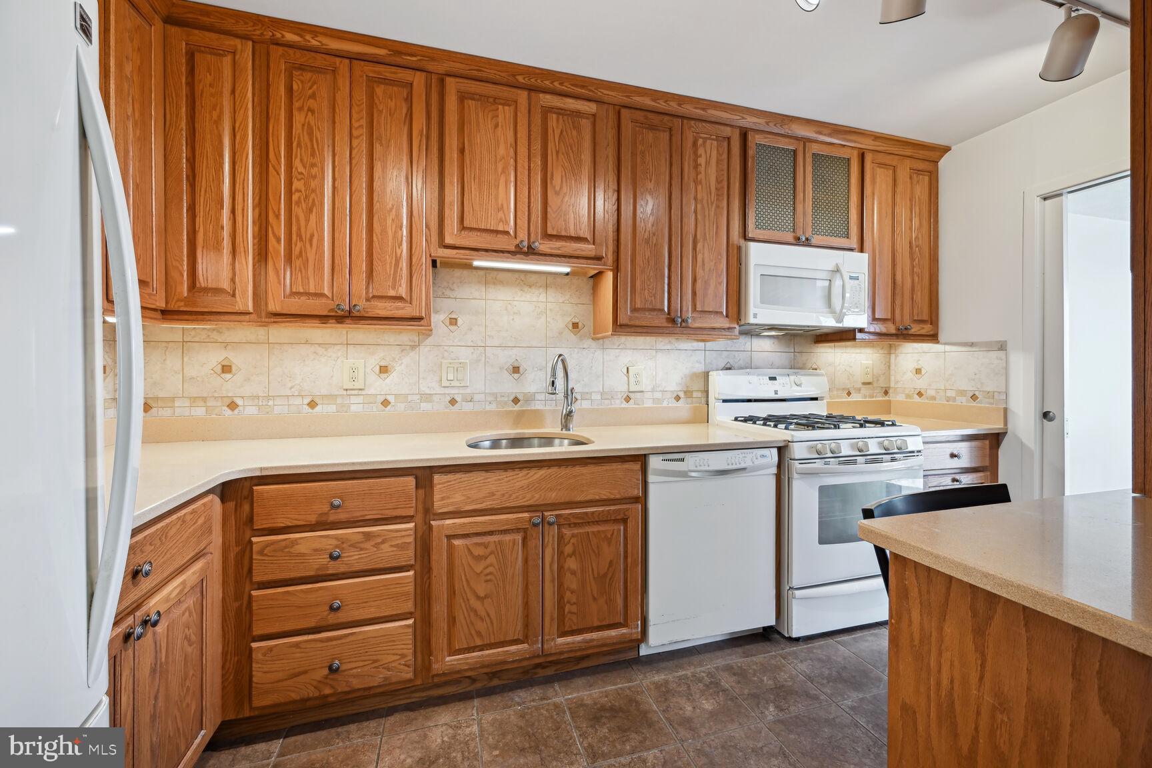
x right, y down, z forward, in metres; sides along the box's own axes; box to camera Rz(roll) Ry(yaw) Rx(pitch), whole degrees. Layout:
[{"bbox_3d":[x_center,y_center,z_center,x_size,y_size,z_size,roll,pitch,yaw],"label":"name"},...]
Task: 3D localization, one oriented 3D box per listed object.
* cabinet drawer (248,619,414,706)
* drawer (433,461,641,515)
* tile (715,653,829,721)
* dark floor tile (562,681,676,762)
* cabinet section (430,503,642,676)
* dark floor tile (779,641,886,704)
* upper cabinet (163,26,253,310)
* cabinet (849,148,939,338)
[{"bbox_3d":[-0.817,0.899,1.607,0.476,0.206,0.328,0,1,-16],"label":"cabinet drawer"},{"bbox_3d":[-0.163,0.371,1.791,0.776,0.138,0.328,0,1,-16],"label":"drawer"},{"bbox_3d":[0.746,1.152,1.718,0.305,0.012,0.306,0,1,-16],"label":"tile"},{"bbox_3d":[0.144,1.136,1.515,0.302,0.010,0.302,0,0,-16],"label":"dark floor tile"},{"bbox_3d":[-0.206,0.726,1.927,0.782,0.531,0.600,0,1,-17],"label":"cabinet section"},{"bbox_3d":[1.026,1.131,1.770,0.302,0.010,0.302,0,0,-16],"label":"dark floor tile"},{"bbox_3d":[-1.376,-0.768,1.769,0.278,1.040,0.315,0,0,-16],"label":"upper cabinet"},{"bbox_3d":[1.804,-0.773,2.689,0.618,1.063,0.315,0,0,-16],"label":"cabinet"}]

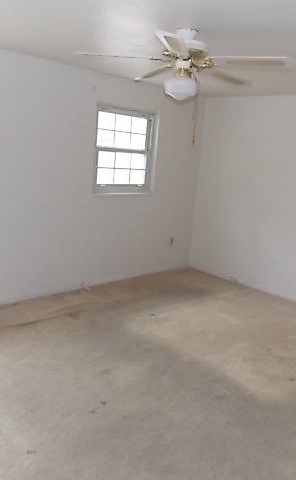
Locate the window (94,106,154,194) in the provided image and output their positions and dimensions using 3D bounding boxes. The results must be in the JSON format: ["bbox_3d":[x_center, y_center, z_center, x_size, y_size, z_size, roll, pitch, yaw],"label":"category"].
[{"bbox_3d":[-0.274,-1.021,4.954,0.910,0.940,0.100,-7,16,-44],"label":"window"}]

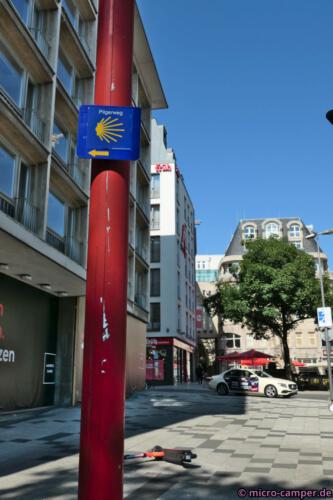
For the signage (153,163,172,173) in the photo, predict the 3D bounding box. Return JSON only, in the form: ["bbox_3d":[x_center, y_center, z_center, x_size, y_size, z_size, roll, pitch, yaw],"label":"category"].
[{"bbox_3d":[-0.315,-8.056,47.940,1.812,0.994,0.200,-3,-15,9],"label":"signage"}]

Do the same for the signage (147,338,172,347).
[{"bbox_3d":[-0.569,7.637,40.097,2.400,0.720,0.200,-2,-15,9],"label":"signage"}]

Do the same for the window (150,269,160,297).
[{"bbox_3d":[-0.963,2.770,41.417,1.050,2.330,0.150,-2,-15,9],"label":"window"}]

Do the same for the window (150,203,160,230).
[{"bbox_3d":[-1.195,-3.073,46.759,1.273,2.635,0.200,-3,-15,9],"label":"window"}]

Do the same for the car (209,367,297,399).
[{"bbox_3d":[4.650,7.264,26.627,4.930,1.470,1.860,-11,-18,35],"label":"car"}]

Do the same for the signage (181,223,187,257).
[{"bbox_3d":[2.011,-0.979,53.144,0.250,3.700,3.200,-3,-15,9],"label":"signage"}]

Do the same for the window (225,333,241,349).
[{"bbox_3d":[8.498,11.652,62.562,2.100,2.150,0.250,-3,-15,12],"label":"window"}]

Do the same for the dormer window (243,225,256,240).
[{"bbox_3d":[11.449,-2.414,67.025,1.900,2.200,0.500,-2,-15,6],"label":"dormer window"}]

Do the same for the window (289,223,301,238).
[{"bbox_3d":[17.486,-2.664,66.380,1.700,2.200,0.500,-2,-15,6],"label":"window"}]

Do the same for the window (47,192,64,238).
[{"bbox_3d":[-4.760,-1.516,20.744,0.150,1.550,1.950,-2,-15,9],"label":"window"}]

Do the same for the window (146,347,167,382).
[{"bbox_3d":[-1.007,10.148,43.210,1.943,3.070,0.250,-3,-15,9],"label":"window"}]

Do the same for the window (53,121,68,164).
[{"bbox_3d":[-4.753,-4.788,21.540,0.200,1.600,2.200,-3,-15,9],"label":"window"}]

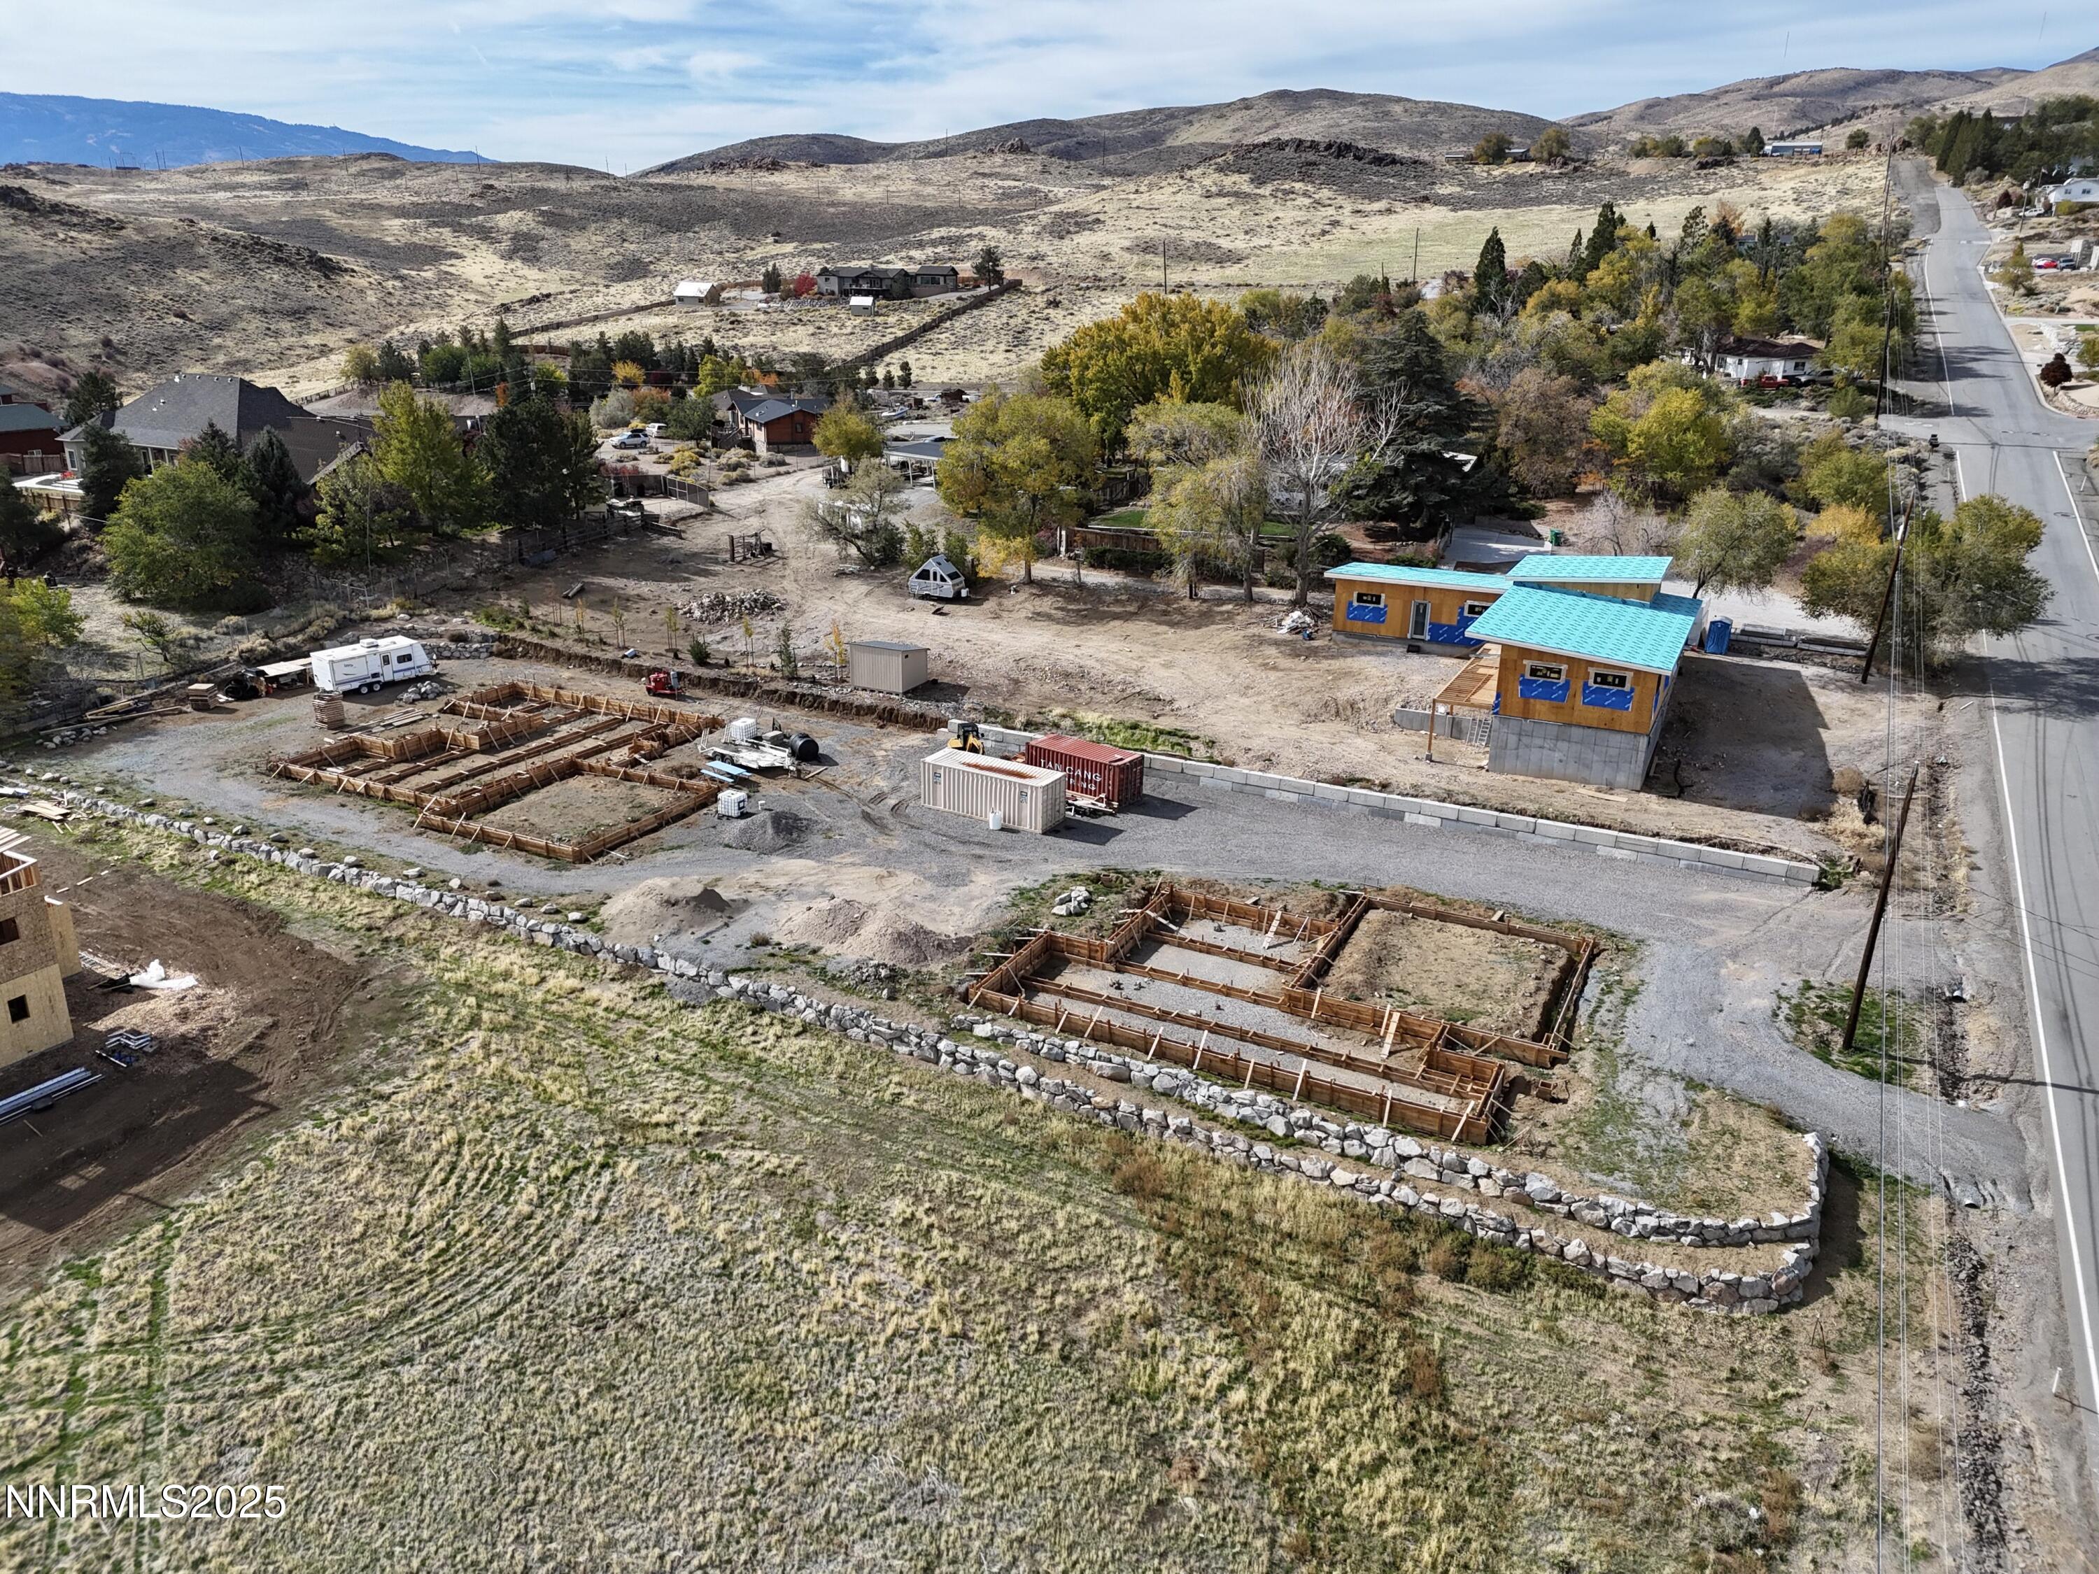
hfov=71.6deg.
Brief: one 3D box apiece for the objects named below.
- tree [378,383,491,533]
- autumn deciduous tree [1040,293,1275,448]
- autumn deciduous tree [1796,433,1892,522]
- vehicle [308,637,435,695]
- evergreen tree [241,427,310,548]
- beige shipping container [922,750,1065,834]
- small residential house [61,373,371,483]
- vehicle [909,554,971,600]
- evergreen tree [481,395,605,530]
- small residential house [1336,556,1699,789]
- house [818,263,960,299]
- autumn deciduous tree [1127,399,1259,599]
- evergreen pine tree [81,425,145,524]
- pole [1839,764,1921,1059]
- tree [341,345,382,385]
[{"bbox_3d":[-51.692,-27.449,122.012,9.200,12.410,9.200,-6,20,-22],"label":"tree"},{"bbox_3d":[11.102,-41.631,149.295,23.720,16.880,20.160,3,19,4],"label":"autumn deciduous tree"},{"bbox_3d":[60.613,-23.476,110.915,7.120,6.770,7.120,11,21,26],"label":"autumn deciduous tree"},{"bbox_3d":[-44.160,-8.100,95.930,2.500,3.000,7.500,15,23,34],"label":"vehicle"},{"bbox_3d":[-69.472,-26.955,130.767,6.080,10.490,5.900,1,20,0],"label":"evergreen tree"},{"bbox_3d":[-2.960,0.120,76.200,7.450,2.540,2.440,12,23,29],"label":"beige shipping container"},{"bbox_3d":[-72.264,-31.349,128.012,27.000,7.800,14.500,11,22,27],"label":"small residential house"},{"bbox_3d":[-8.200,-15.750,110.200,4.300,2.950,2.050,9,20,22],"label":"vehicle"},{"bbox_3d":[-43.694,-27.852,125.199,9.600,10.950,9.600,0,19,0],"label":"evergreen tree"},{"bbox_3d":[26.109,-8.393,86.764,22.200,8.200,22.800,10,21,26],"label":"small residential house"},{"bbox_3d":[-36.893,-118.584,340.383,30.500,7.400,15.000,4,19,7],"label":"house"},{"bbox_3d":[10.417,-20.855,105.659,9.450,14.170,9.160,1,20,0],"label":"autumn deciduous tree"},{"bbox_3d":[-91.198,-30.388,141.500,6.410,9.280,6.220,1,20,0],"label":"evergreen pine tree"},{"bbox_3d":[29.811,4.537,52.185,0.350,11.356,0.350,2,19,-1],"label":"pole"},{"bbox_3d":[-97.506,-59.818,206.040,5.660,5.700,5.490,1,20,0],"label":"tree"}]

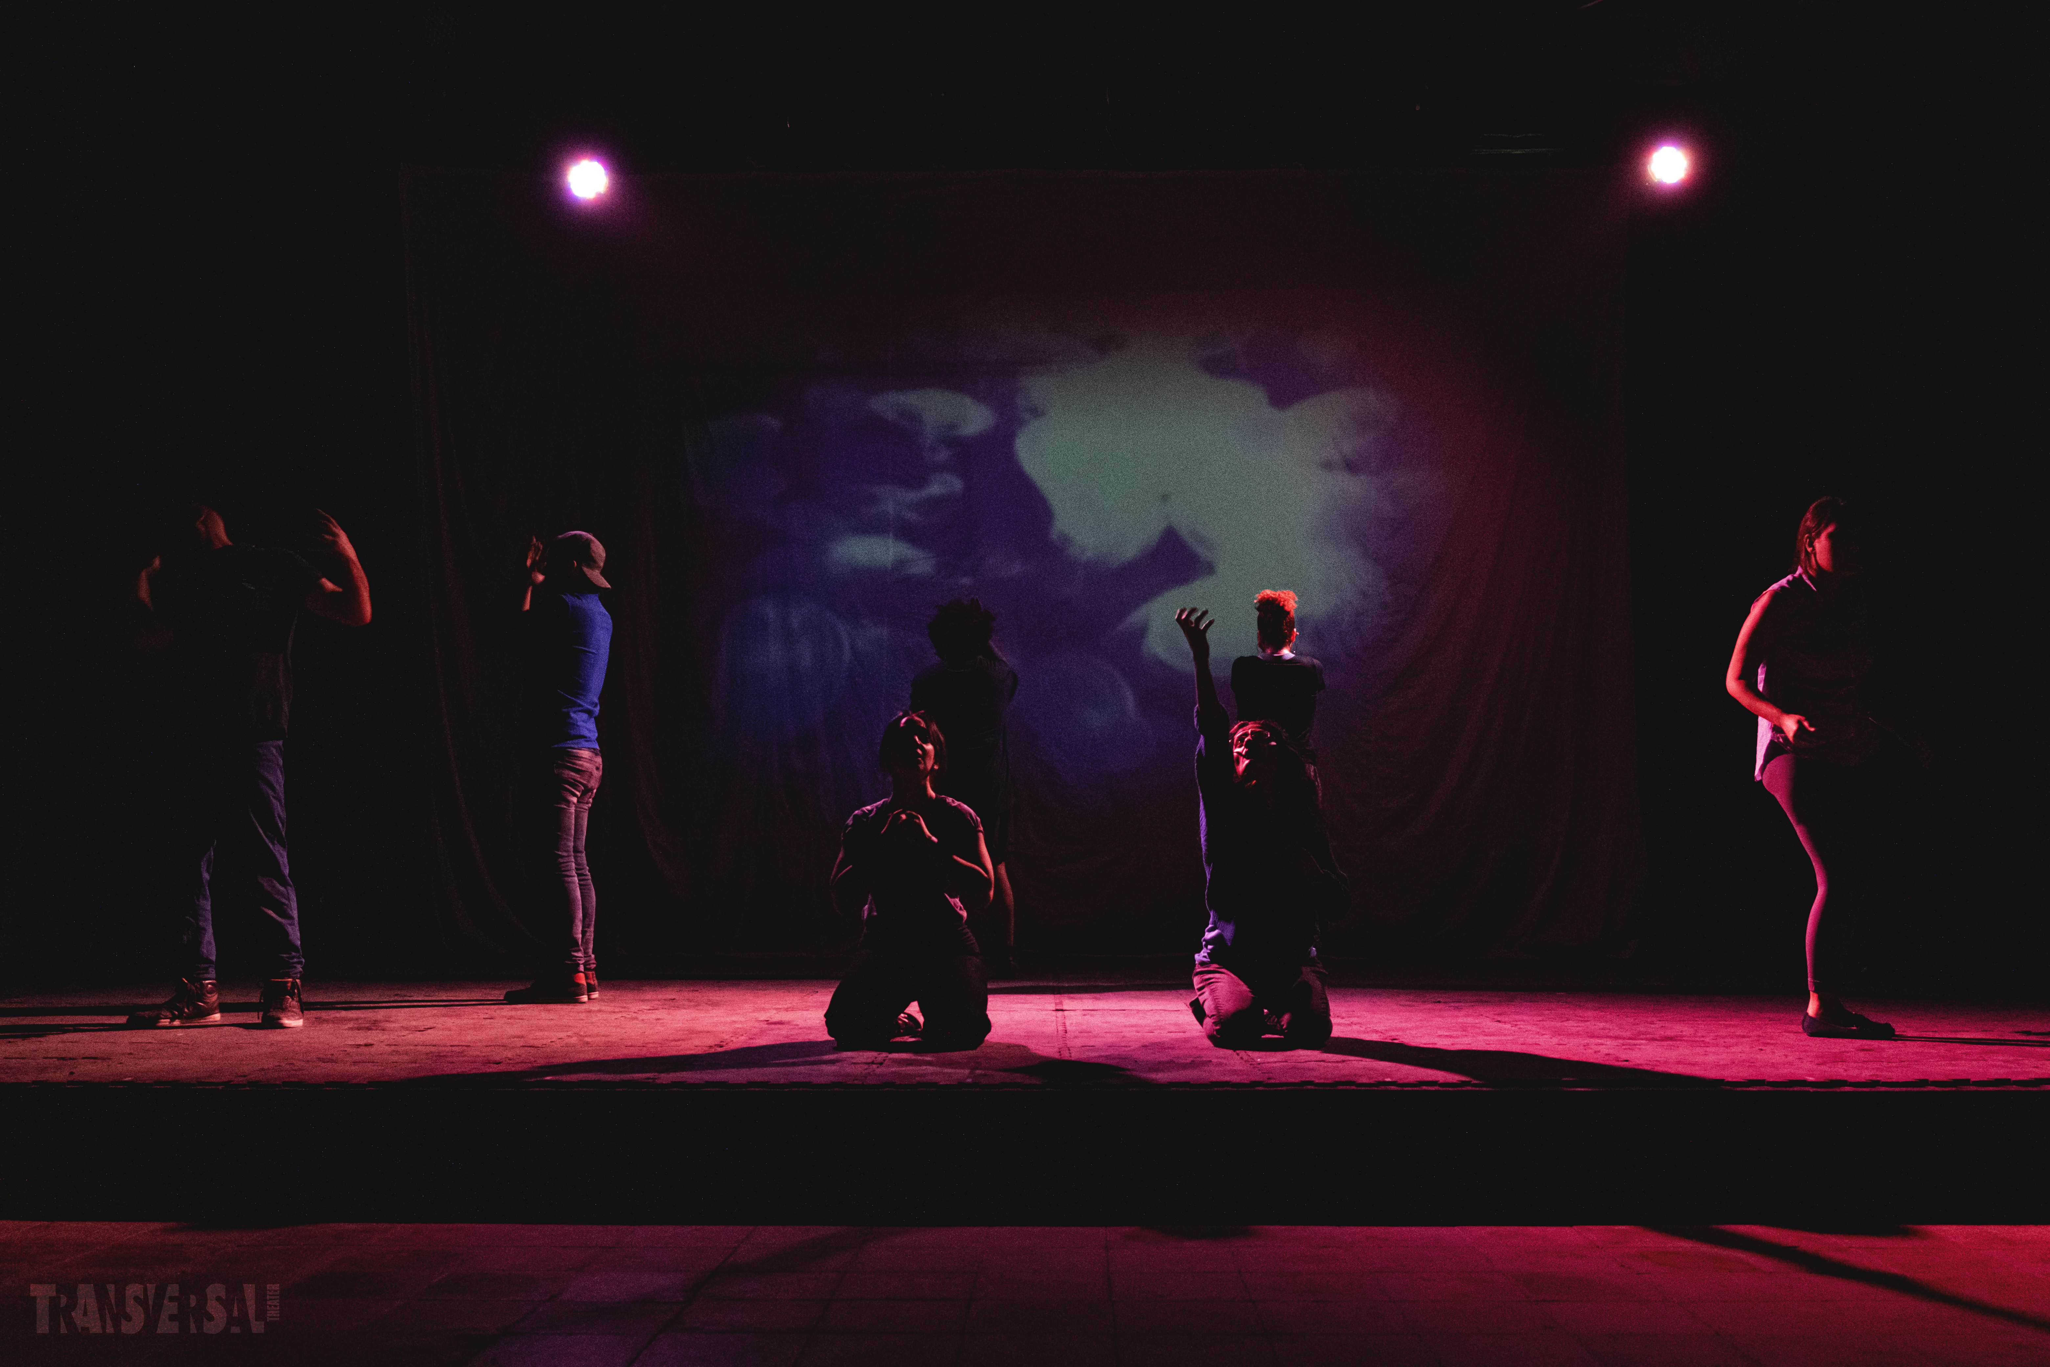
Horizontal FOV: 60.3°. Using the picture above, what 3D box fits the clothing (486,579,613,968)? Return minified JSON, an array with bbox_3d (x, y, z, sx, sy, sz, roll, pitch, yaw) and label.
[{"bbox_3d":[-1.796,0.348,6.697,0.400,1.476,0.450,-2,-6,21],"label":"clothing"}]

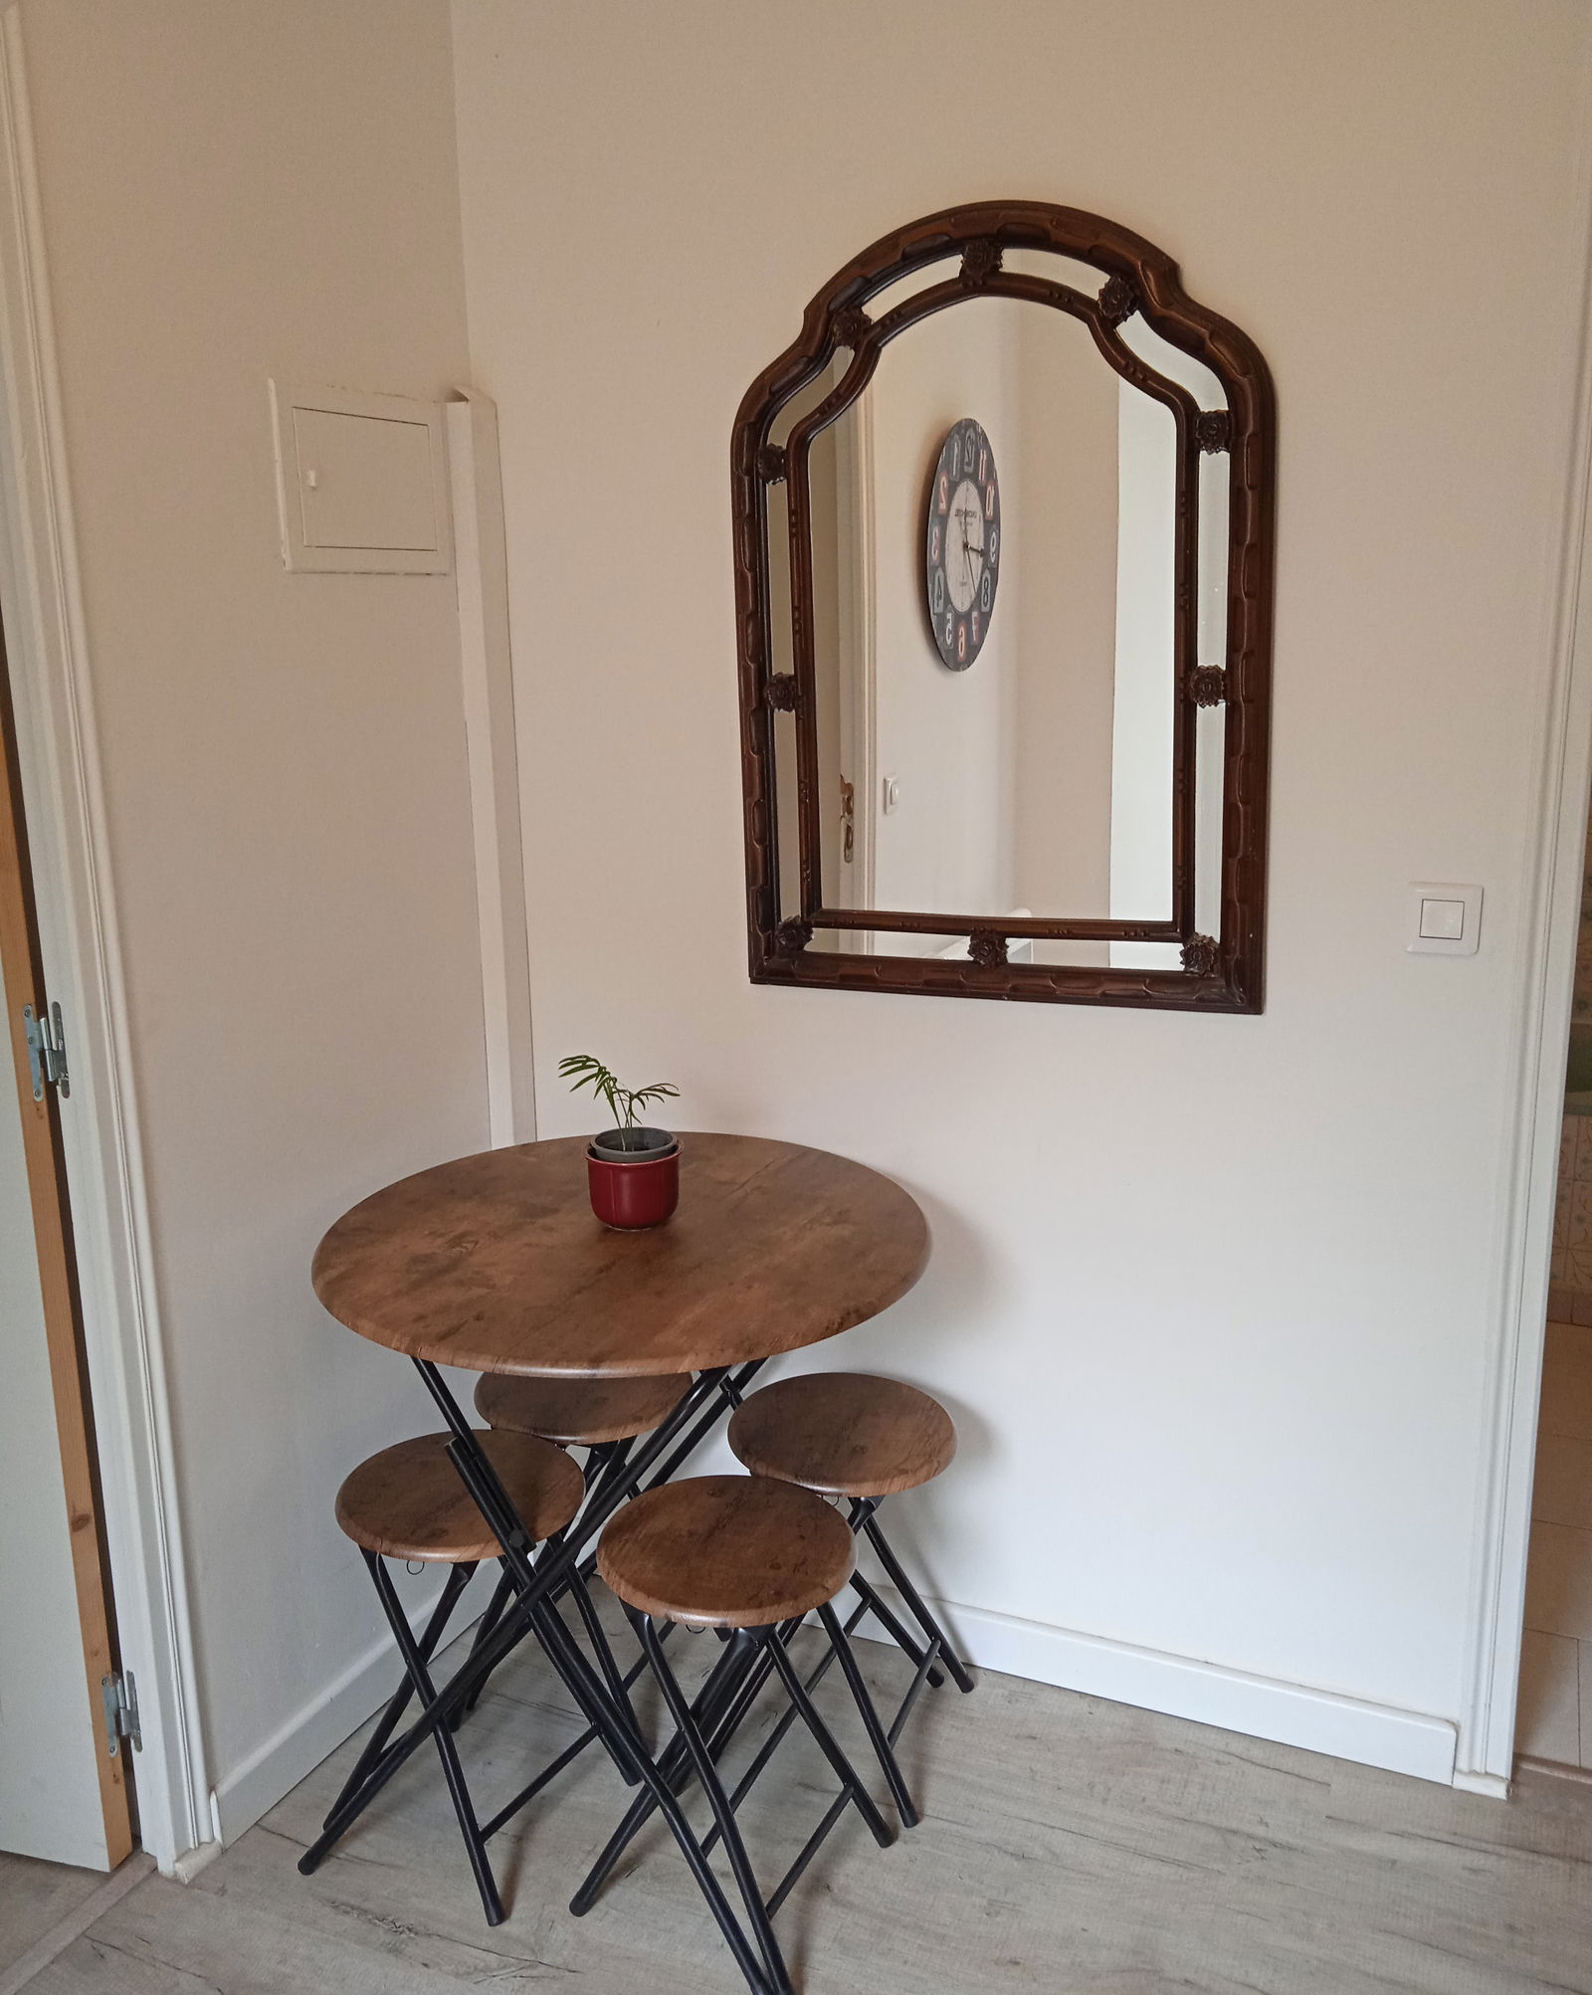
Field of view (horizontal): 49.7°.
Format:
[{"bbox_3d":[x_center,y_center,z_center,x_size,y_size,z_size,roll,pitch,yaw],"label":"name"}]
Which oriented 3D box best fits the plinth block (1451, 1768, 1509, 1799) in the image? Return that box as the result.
[{"bbox_3d":[0.866,0.993,2.171,0.067,0.021,0.017,5,14,25],"label":"plinth block"}]

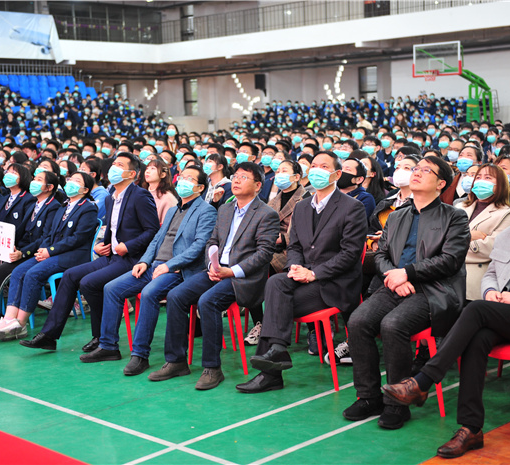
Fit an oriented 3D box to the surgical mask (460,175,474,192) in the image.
[{"bbox_3d":[1.531,-0.350,6.653,0.145,0.120,0.100,3,0,36],"label":"surgical mask"}]

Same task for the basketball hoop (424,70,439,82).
[{"bbox_3d":[5.677,-5.006,29.950,0.460,0.400,0.540,4,9,44],"label":"basketball hoop"}]

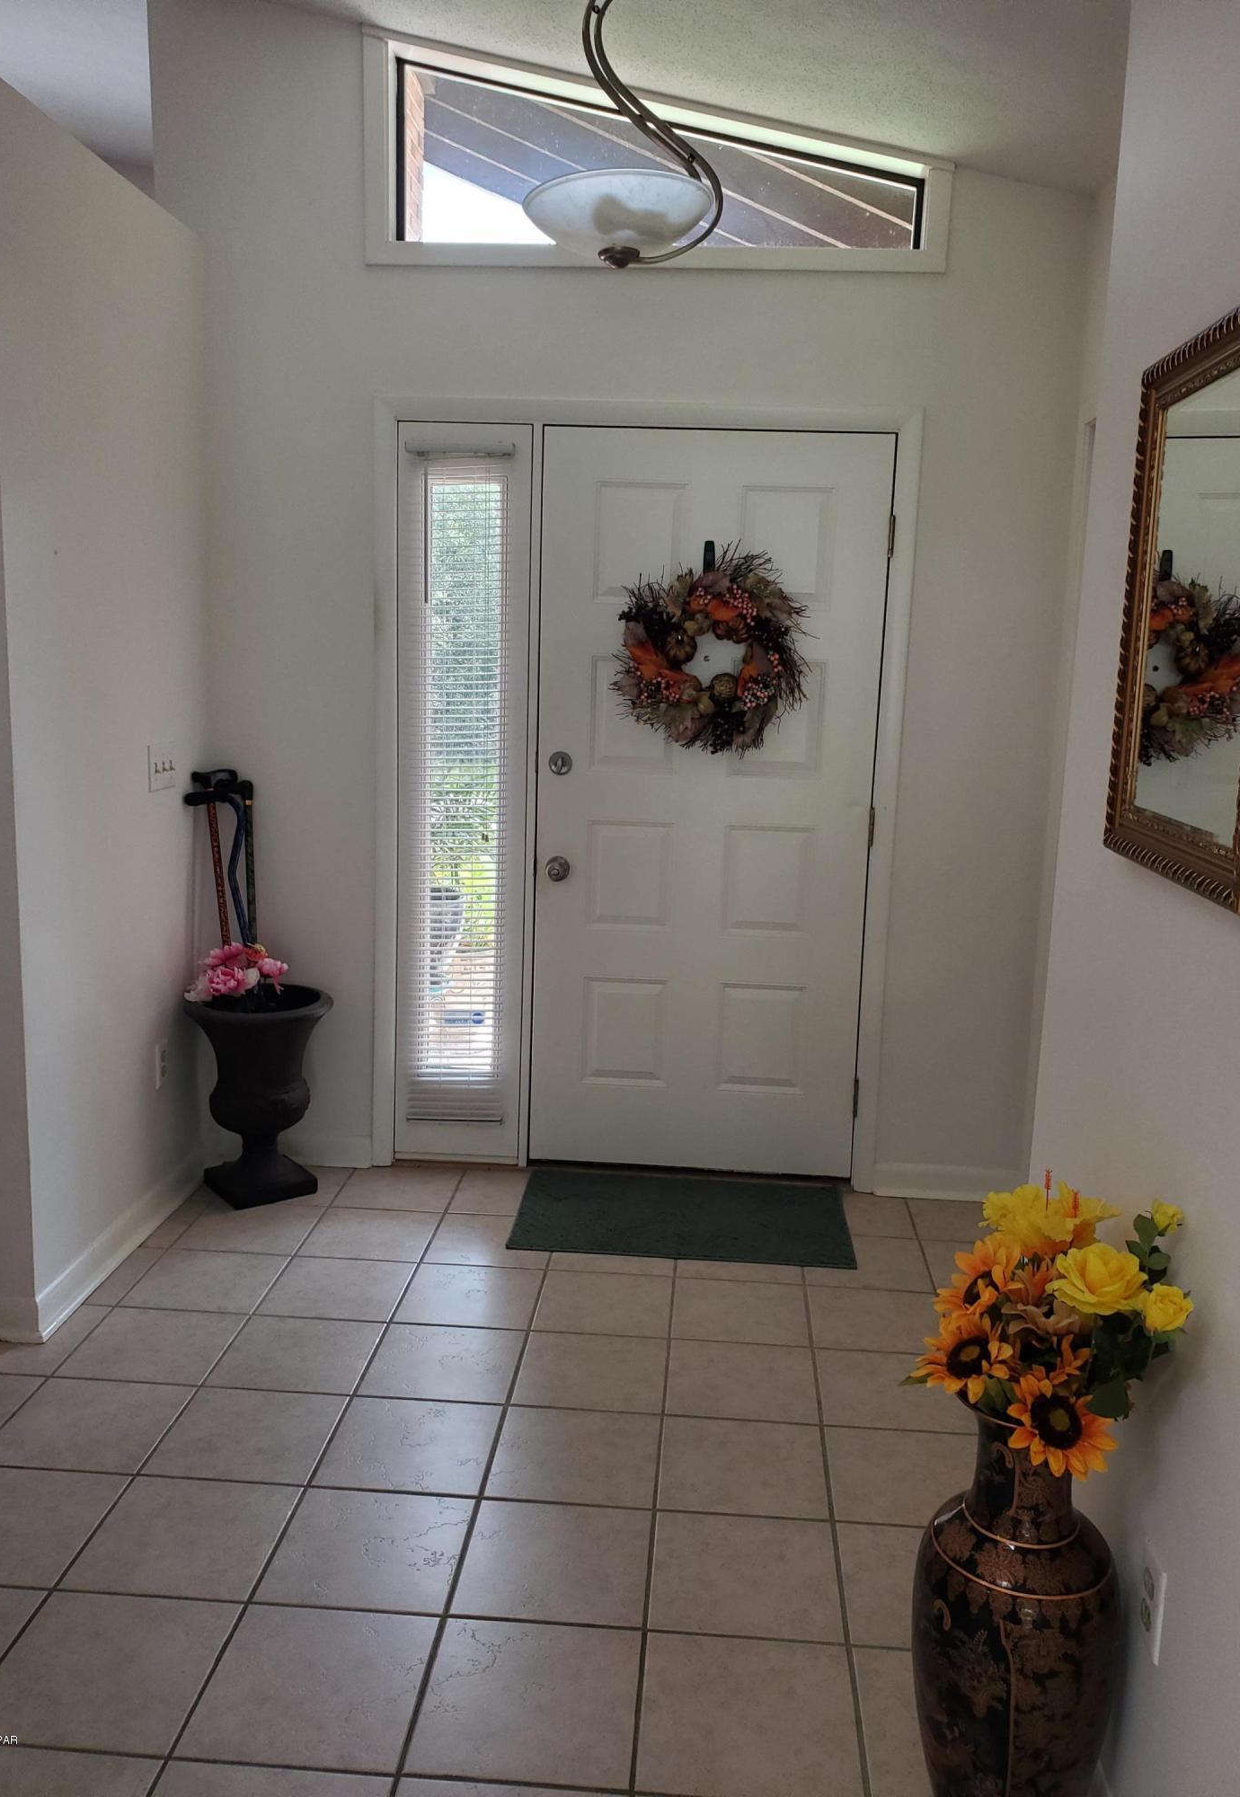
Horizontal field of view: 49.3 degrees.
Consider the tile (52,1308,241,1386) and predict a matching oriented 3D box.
[{"bbox_3d":[-0.968,0.936,2.821,0.297,0.010,0.295,2,9,4],"label":"tile"}]

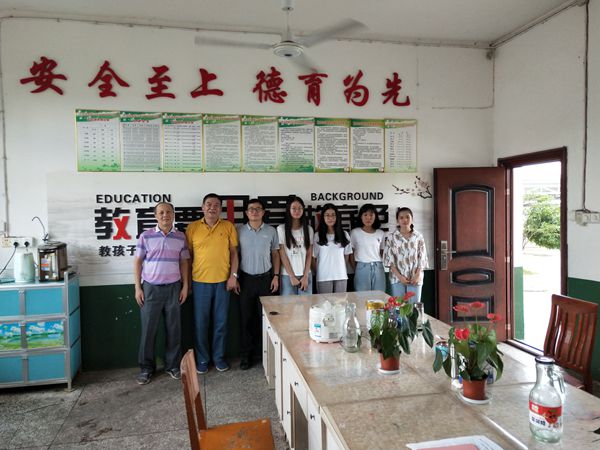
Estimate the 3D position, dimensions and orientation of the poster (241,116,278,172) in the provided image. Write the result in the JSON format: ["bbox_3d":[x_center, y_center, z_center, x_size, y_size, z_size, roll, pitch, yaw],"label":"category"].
[{"bbox_3d":[-0.415,-0.854,4.565,0.387,0.599,0.020,-1,2,-12],"label":"poster"}]

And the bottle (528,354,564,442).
[{"bbox_3d":[0.817,0.573,1.435,0.102,0.258,0.098,0,2,30],"label":"bottle"}]

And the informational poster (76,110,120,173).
[{"bbox_3d":[-1.954,-0.816,4.216,0.392,0.600,0.012,-1,2,-13],"label":"informational poster"}]

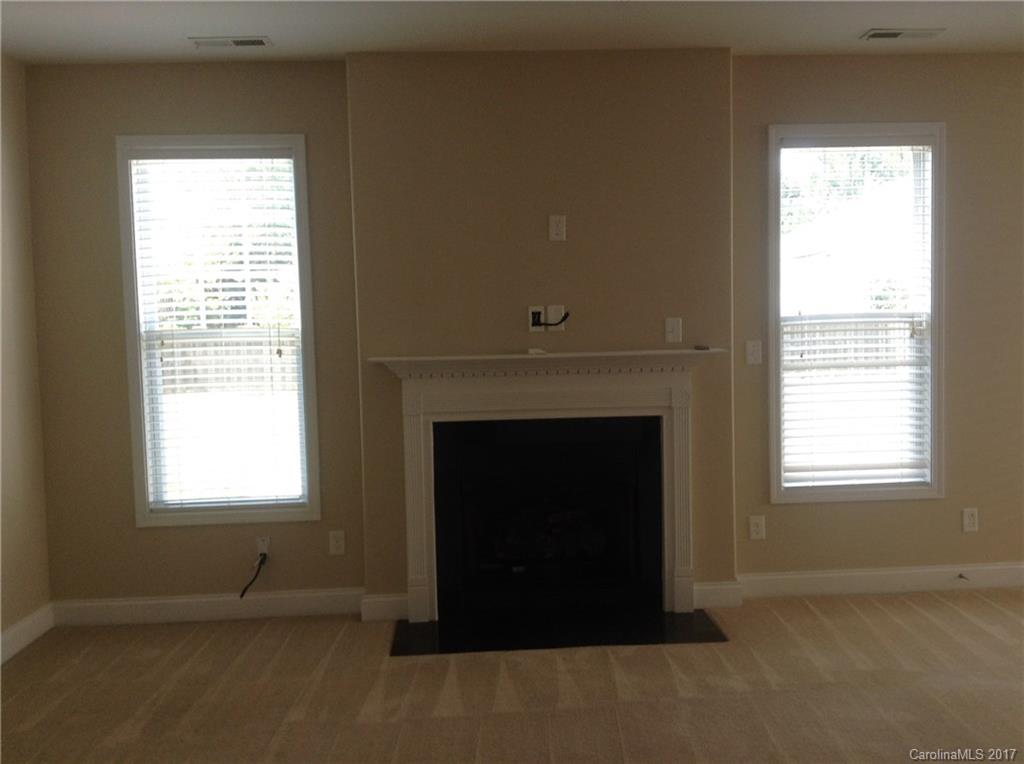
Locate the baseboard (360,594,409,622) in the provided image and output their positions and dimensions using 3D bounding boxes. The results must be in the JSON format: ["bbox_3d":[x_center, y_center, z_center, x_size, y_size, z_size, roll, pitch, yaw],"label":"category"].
[{"bbox_3d":[-0.620,1.103,4.755,0.227,0.124,0.018,-2,4,-3],"label":"baseboard"}]

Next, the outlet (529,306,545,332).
[{"bbox_3d":[0.121,-0.304,4.706,0.072,0.117,0.014,-2,4,-3],"label":"outlet"}]

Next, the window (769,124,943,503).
[{"bbox_3d":[1.746,-0.342,4.945,0.896,1.895,0.100,-2,4,-3],"label":"window"}]

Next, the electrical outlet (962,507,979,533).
[{"bbox_3d":[2.357,0.711,5.011,0.072,0.116,0.010,-2,4,-3],"label":"electrical outlet"}]

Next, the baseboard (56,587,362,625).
[{"bbox_3d":[-1.486,1.116,4.808,1.510,0.123,0.018,-2,4,-3],"label":"baseboard"}]

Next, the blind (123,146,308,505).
[{"bbox_3d":[-1.437,-0.242,4.803,0.788,1.740,0.055,-2,4,-3],"label":"blind"}]

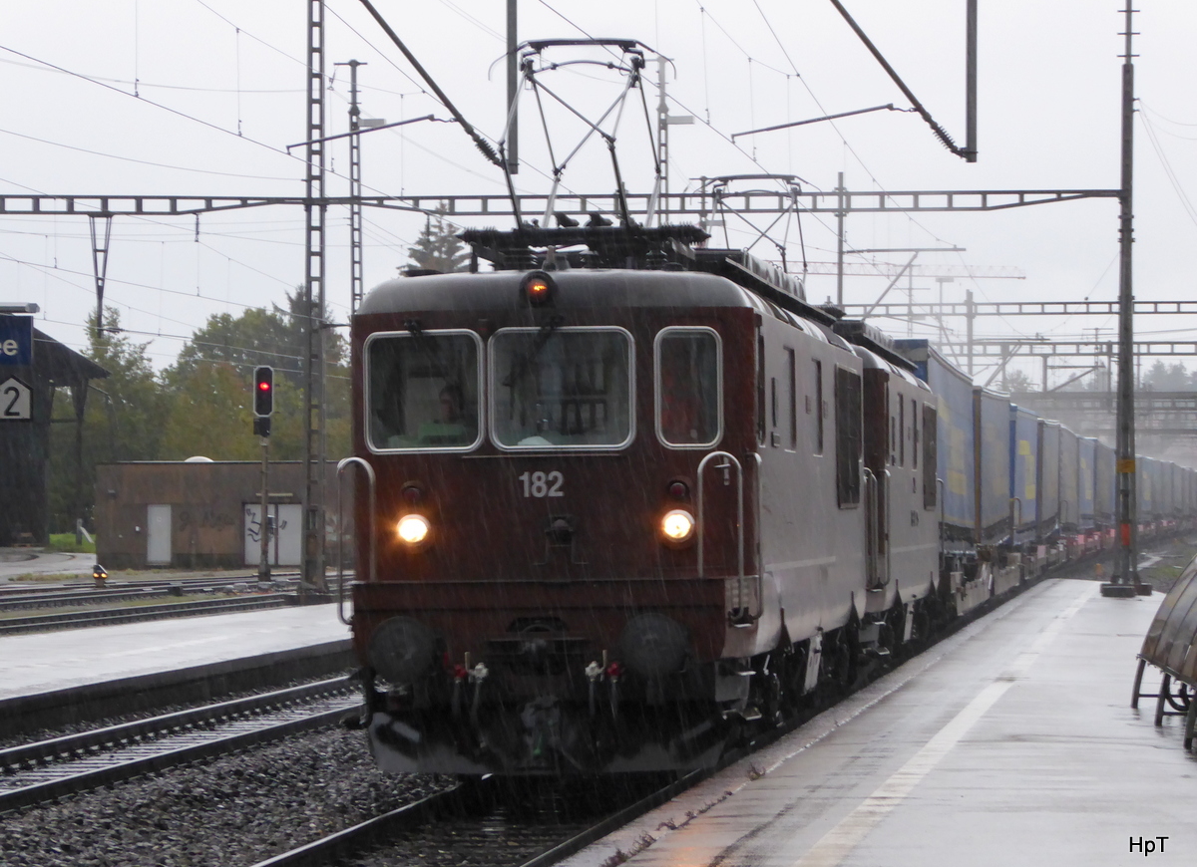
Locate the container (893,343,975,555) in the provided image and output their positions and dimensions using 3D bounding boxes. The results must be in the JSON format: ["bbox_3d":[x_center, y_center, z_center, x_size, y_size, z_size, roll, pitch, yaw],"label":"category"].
[{"bbox_3d":[3.960,0.250,72.900,2.550,2.750,13.600,0,-1,7],"label":"container"}]

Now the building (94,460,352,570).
[{"bbox_3d":[-12.200,2.900,173.000,9.600,3.750,6.500,0,-1,5],"label":"building"}]

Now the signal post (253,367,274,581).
[{"bbox_3d":[-9.480,1.170,140.000,0.550,6.150,0.450,0,-1,4],"label":"signal post"}]

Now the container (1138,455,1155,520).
[{"bbox_3d":[23.900,2.520,226.000,2.550,2.700,13.600,0,-1,8],"label":"container"}]

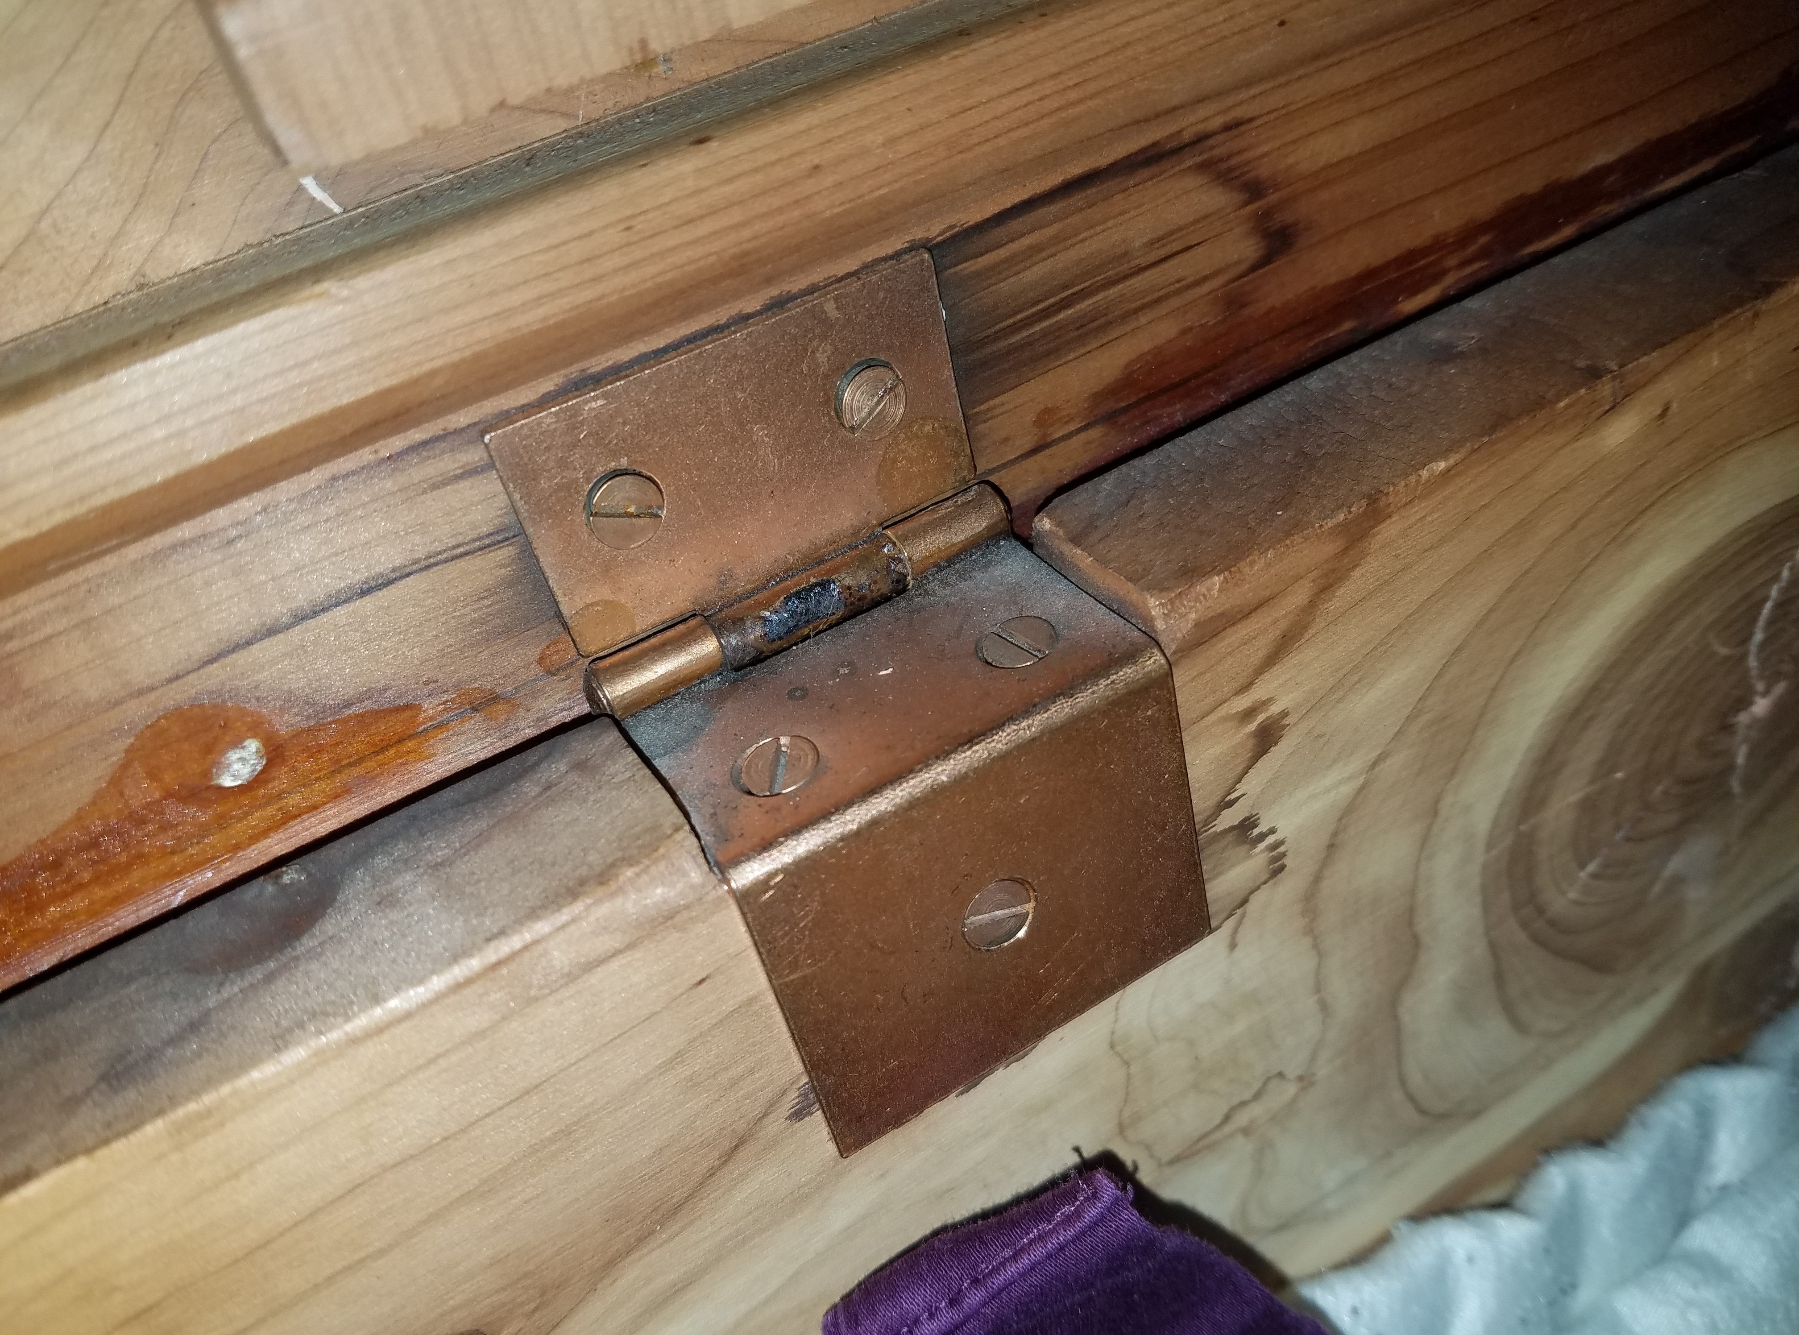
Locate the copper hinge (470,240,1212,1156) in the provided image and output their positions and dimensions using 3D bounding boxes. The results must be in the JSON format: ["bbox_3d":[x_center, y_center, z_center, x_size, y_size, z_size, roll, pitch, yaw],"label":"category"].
[{"bbox_3d":[-0.002,0.003,0.112,0.038,0.059,0.029,-27,35,-16],"label":"copper hinge"}]

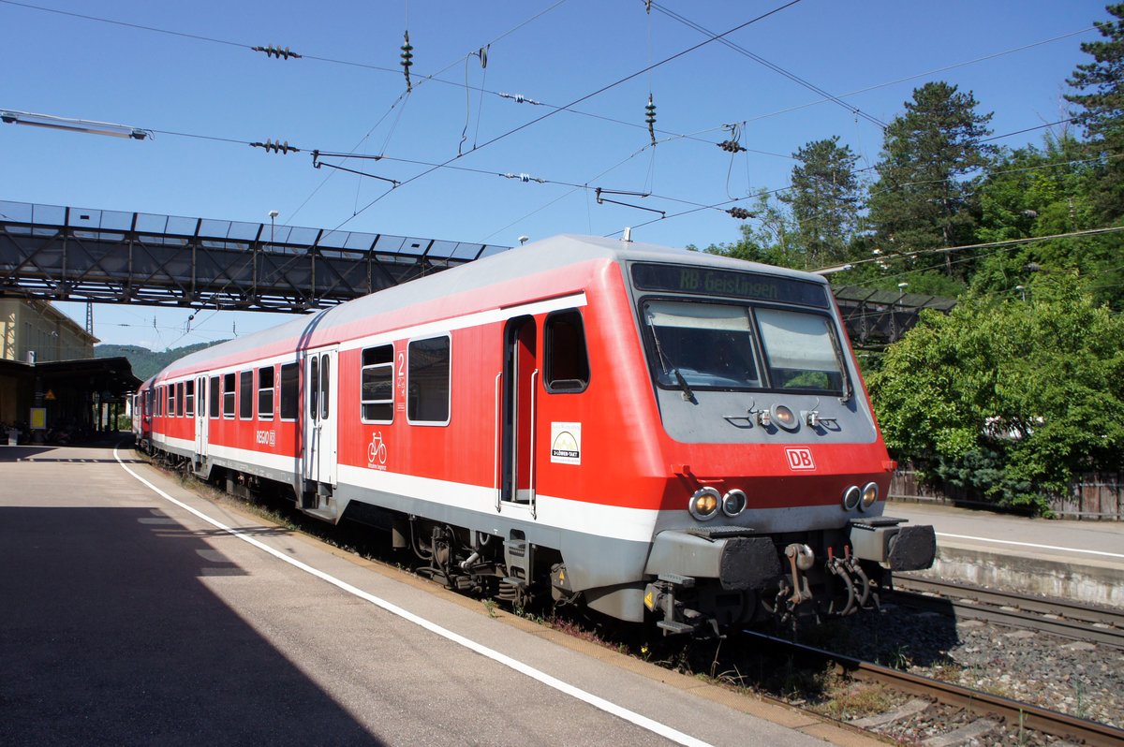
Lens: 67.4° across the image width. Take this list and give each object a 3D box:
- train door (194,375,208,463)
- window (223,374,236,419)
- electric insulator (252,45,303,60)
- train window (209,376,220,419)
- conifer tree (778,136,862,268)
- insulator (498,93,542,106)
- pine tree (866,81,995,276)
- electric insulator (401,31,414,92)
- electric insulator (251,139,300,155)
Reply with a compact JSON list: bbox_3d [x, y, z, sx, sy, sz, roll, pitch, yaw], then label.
[{"bbox_3d":[-9.385,1.175,21.938,0.120,2.240,1.702,2,-3,-33],"label":"train door"},{"bbox_3d":[-7.597,0.528,19.252,0.080,1.040,1.271,2,-3,-33],"label":"window"},{"bbox_3d":[-4.504,-5.069,13.321,0.785,0.230,0.230,-3,0,-33],"label":"electric insulator"},{"bbox_3d":[-8.494,0.583,20.614,0.080,1.056,1.224,2,-3,-33],"label":"train window"},{"bbox_3d":[26.913,-17.420,88.000,8.514,14.778,8.514,0,-3,0],"label":"conifer tree"},{"bbox_3d":[-0.775,-5.141,15.784,0.936,0.180,0.180,2,-3,-33],"label":"insulator"},{"bbox_3d":[34.134,-17.696,78.000,11.624,18.650,11.624,0,-3,0],"label":"pine tree"},{"bbox_3d":[-2.661,-5.398,14.552,0.220,1.083,0.220,0,-3,0],"label":"electric insulator"},{"bbox_3d":[-4.497,-3.559,13.255,0.750,0.230,0.230,-1,-2,-33],"label":"electric insulator"}]

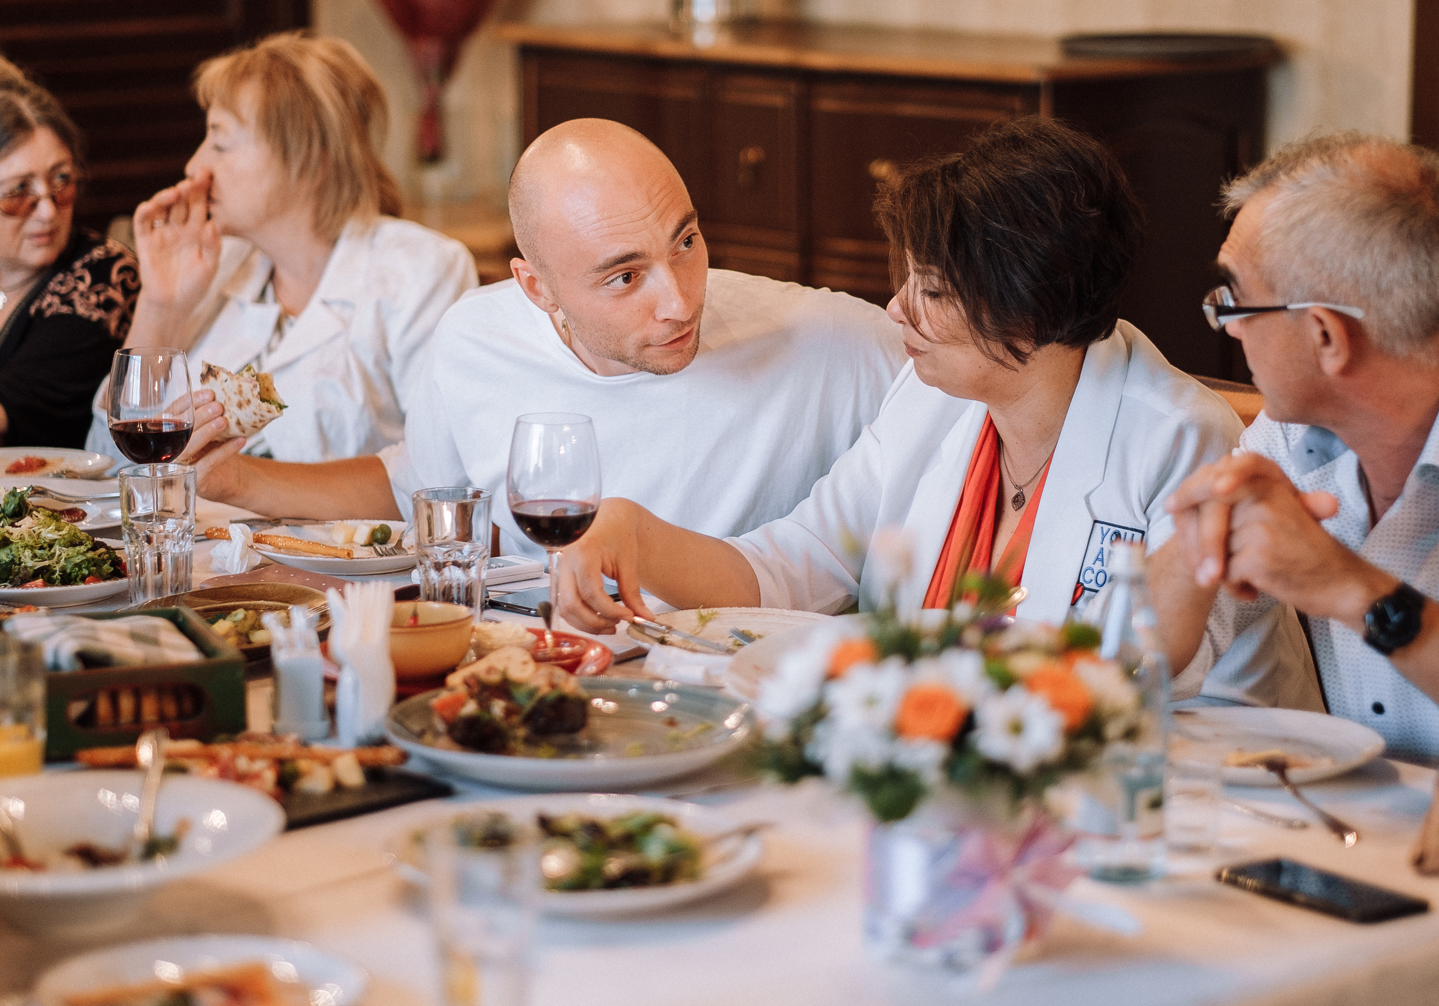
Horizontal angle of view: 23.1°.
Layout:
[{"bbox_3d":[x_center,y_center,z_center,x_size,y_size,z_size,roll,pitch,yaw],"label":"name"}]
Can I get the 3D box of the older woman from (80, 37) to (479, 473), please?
[{"bbox_3d":[-0.550,0.083,4.131,0.520,1.250,0.700,8,13,38],"label":"older woman"}]

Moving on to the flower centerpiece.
[{"bbox_3d":[0.155,0.176,2.386,0.260,0.268,0.240,0,10,0],"label":"flower centerpiece"}]

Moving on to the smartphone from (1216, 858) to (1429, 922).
[{"bbox_3d":[0.422,0.271,2.459,0.070,0.008,0.145,-9,14,-41],"label":"smartphone"}]

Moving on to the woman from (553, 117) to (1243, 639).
[{"bbox_3d":[0.220,0.254,3.299,0.600,1.220,0.680,6,12,30],"label":"woman"}]

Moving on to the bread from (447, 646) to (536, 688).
[{"bbox_3d":[-0.192,0.132,2.963,0.076,0.035,0.045,0,10,0],"label":"bread"}]

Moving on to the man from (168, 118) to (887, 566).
[{"bbox_3d":[-0.140,0.192,3.643,0.720,1.220,0.700,3,11,17],"label":"man"}]

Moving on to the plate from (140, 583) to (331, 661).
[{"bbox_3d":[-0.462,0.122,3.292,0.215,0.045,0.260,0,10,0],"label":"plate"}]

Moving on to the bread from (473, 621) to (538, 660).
[{"bbox_3d":[-0.189,0.119,3.091,0.058,0.033,0.052,0,10,0],"label":"bread"}]

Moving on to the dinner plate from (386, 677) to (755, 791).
[{"bbox_3d":[-0.121,0.188,2.854,0.296,0.030,0.296,0,10,0],"label":"dinner plate"}]

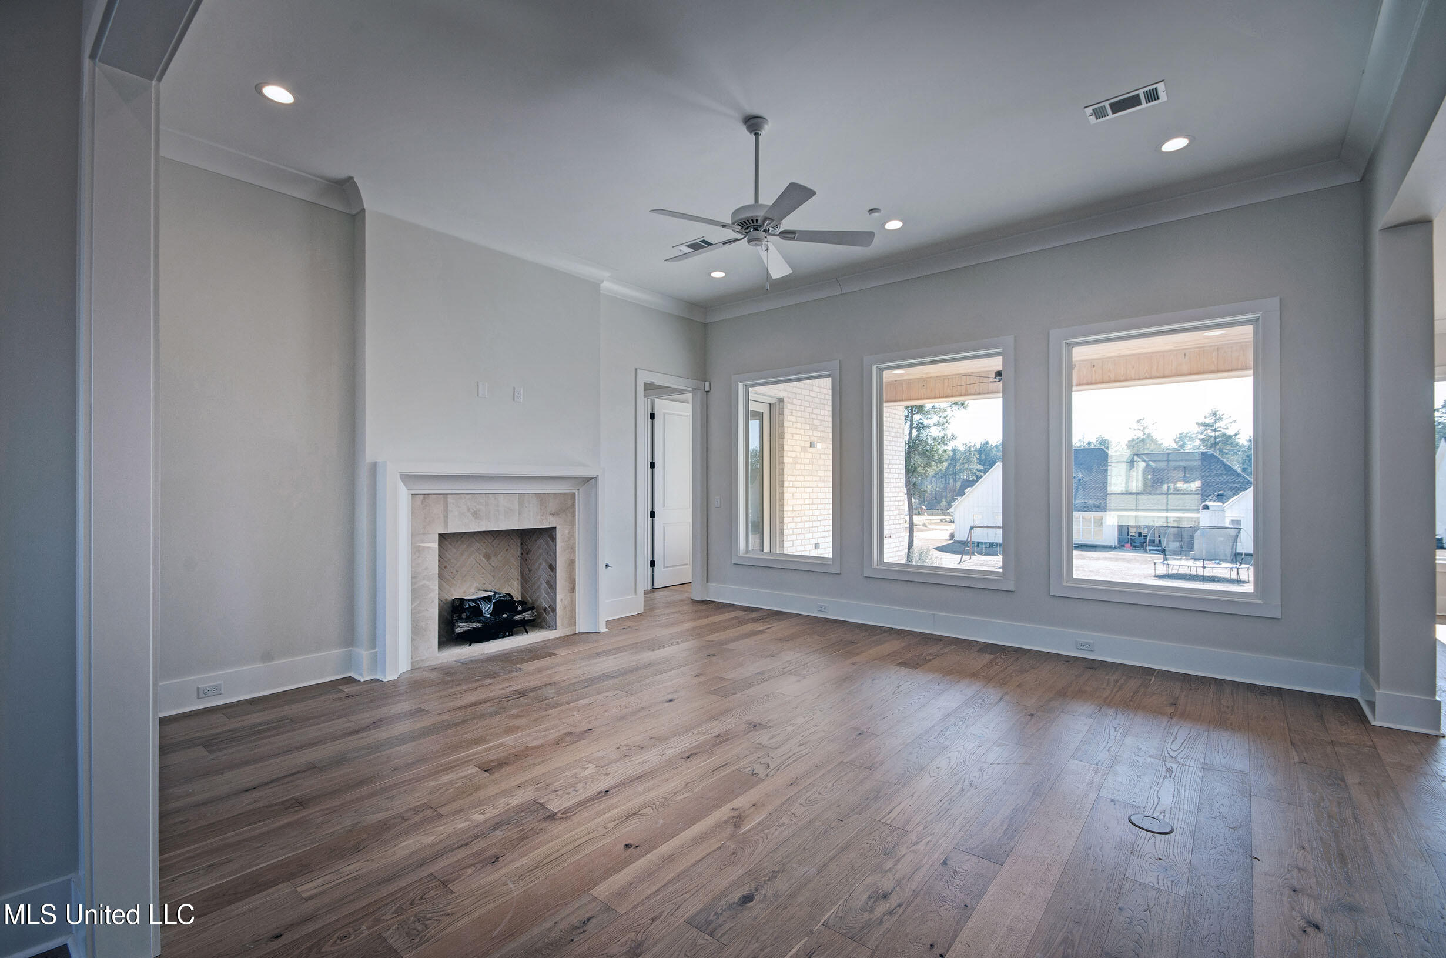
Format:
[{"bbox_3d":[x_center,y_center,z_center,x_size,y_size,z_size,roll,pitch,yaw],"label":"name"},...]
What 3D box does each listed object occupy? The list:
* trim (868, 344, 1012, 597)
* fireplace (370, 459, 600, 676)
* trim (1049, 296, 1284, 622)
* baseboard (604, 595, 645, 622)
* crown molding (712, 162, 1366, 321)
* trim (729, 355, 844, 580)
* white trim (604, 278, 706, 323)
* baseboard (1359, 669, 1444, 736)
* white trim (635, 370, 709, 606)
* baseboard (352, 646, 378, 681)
[{"bbox_3d":[1.895,-0.118,5.367,1.327,2.098,0.100,0,0,39],"label":"trim"},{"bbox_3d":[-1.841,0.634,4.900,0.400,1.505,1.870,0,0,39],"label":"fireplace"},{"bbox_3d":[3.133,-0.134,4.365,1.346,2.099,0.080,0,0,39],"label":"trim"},{"bbox_3d":[-1.016,1.299,6.040,0.025,0.186,0.621,0,0,39],"label":"baseboard"},{"bbox_3d":[1.820,-1.884,5.327,5.332,0.135,0.121,0,0,39],"label":"crown molding"},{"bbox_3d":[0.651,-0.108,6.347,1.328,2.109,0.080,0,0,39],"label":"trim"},{"bbox_3d":[-0.670,-1.873,6.383,0.121,0.130,1.620,0,0,39],"label":"white trim"},{"bbox_3d":[3.864,1.269,3.448,0.277,0.189,0.499,0,0,39],"label":"baseboard"},{"bbox_3d":[-0.583,0.131,6.624,0.080,2.529,1.134,0,0,39],"label":"white trim"},{"bbox_3d":[-2.499,1.289,4.188,0.182,0.189,0.115,0,0,39],"label":"baseboard"}]

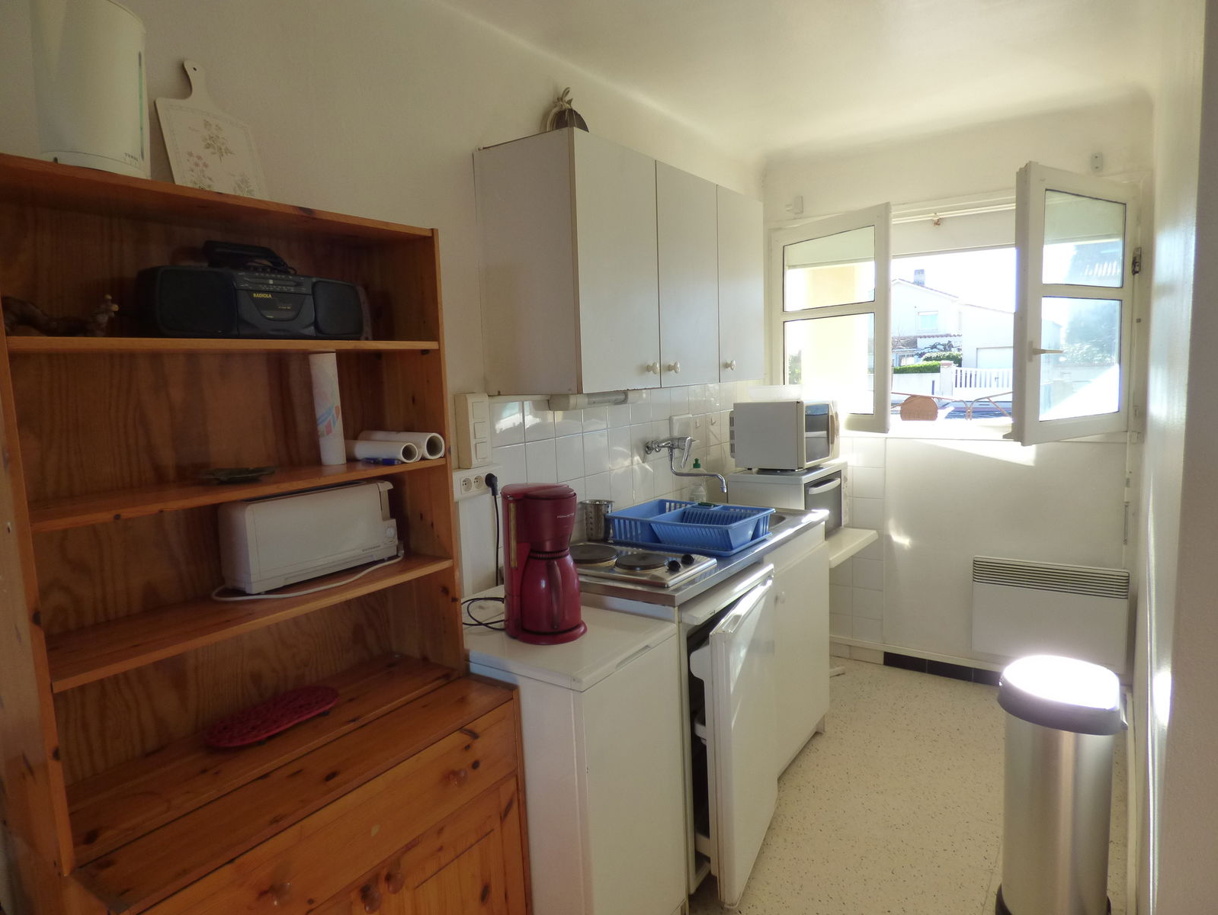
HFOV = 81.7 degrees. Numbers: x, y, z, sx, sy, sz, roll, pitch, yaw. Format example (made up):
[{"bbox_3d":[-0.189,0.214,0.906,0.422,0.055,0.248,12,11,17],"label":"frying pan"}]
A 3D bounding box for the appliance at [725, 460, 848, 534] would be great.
[{"bbox_3d":[0.869,0.214,3.342,0.385,0.335,0.540,2,8,35],"label":"appliance"}]

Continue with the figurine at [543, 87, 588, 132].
[{"bbox_3d":[-0.112,-0.966,2.041,0.140,0.196,0.150,2,8,35],"label":"figurine"}]

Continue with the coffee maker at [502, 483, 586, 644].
[{"bbox_3d":[-0.172,0.253,1.756,0.232,0.365,0.175,4,9,45],"label":"coffee maker"}]

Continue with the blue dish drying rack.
[{"bbox_3d":[0.278,0.230,2.406,0.478,0.093,0.316,2,8,35],"label":"blue dish drying rack"}]

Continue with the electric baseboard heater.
[{"bbox_3d":[1.887,0.655,3.034,0.561,0.429,0.090,2,8,35],"label":"electric baseboard heater"}]

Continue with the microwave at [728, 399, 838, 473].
[{"bbox_3d":[0.854,-0.117,3.357,0.360,0.306,0.455,2,8,35],"label":"microwave"}]

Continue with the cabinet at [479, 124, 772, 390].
[{"bbox_3d":[0.126,-0.581,2.394,0.351,0.678,1.200,2,8,35],"label":"cabinet"}]

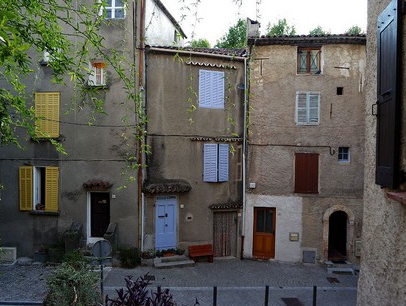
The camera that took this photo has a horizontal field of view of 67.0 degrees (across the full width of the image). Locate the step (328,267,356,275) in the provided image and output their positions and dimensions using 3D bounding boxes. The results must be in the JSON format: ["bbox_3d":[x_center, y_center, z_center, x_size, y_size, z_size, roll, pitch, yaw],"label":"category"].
[{"bbox_3d":[5.705,4.862,12.657,1.086,0.142,0.406,1,2,4],"label":"step"}]

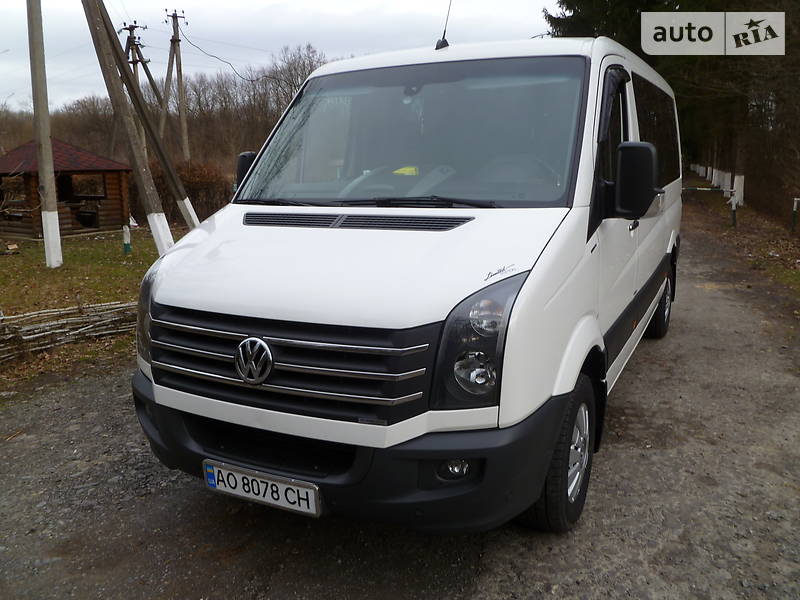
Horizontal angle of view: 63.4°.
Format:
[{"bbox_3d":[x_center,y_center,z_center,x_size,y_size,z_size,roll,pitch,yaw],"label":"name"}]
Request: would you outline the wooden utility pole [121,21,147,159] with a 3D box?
[{"bbox_3d":[-11.518,-7.962,28.781,1.100,8.240,0.400,-5,12,-20],"label":"wooden utility pole"}]

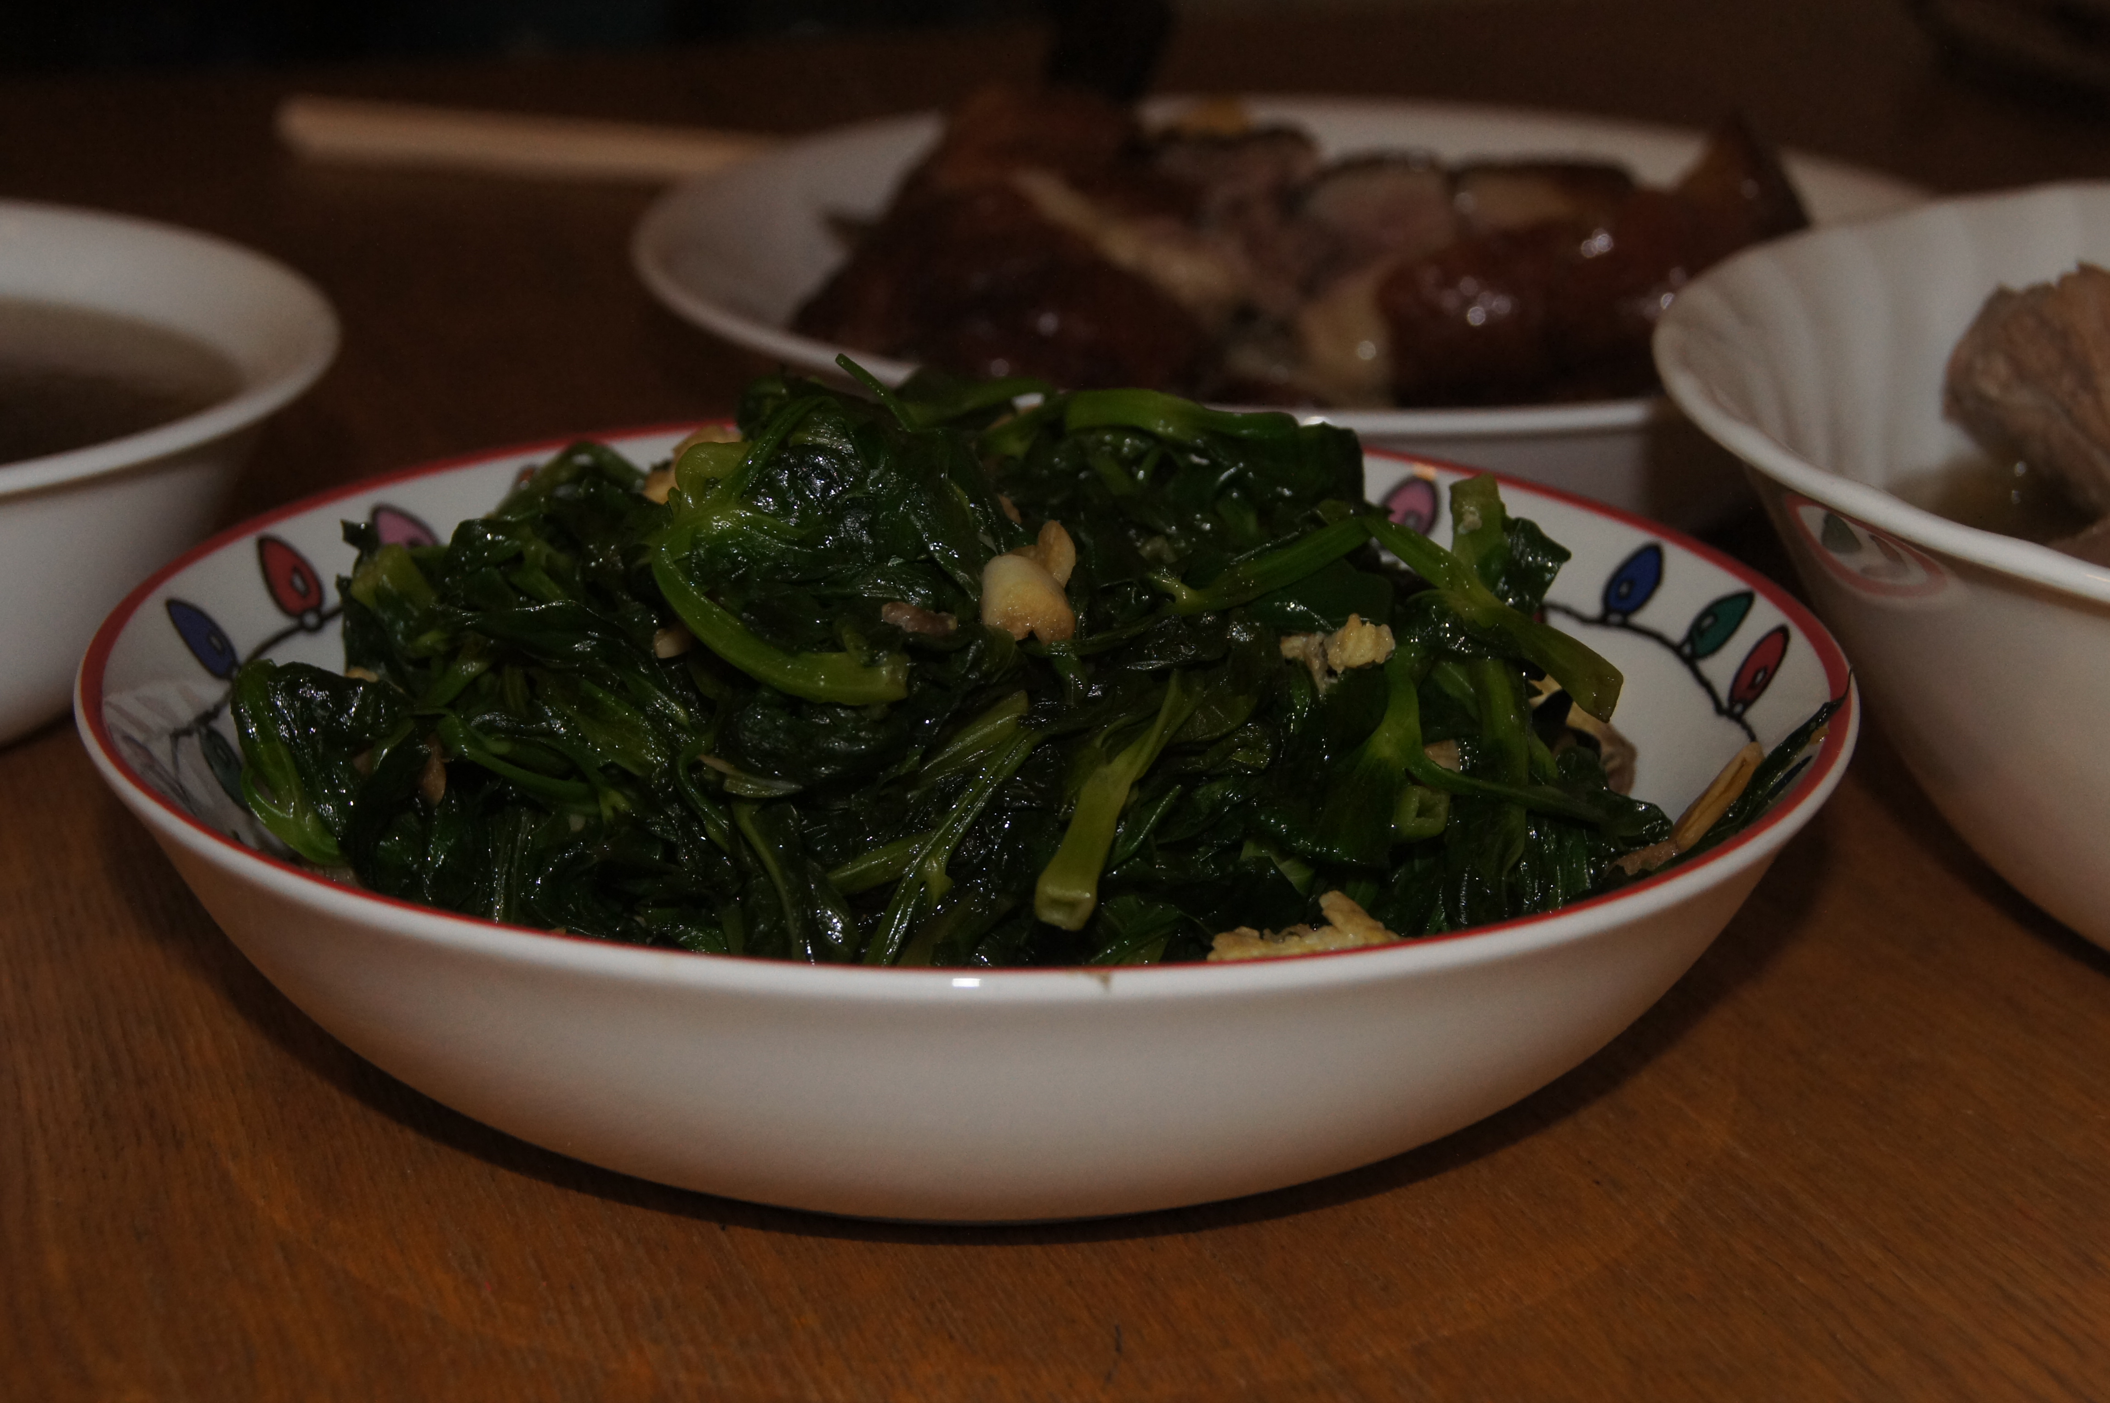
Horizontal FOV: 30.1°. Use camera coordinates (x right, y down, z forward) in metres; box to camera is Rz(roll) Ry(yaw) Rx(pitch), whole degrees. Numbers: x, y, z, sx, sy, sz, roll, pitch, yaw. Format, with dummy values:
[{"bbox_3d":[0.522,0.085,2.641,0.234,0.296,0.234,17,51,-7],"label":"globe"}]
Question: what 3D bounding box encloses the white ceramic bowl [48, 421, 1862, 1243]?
[{"bbox_3d":[-0.009,0.013,0.444,0.194,0.044,0.194,1,19,0],"label":"white ceramic bowl"}]

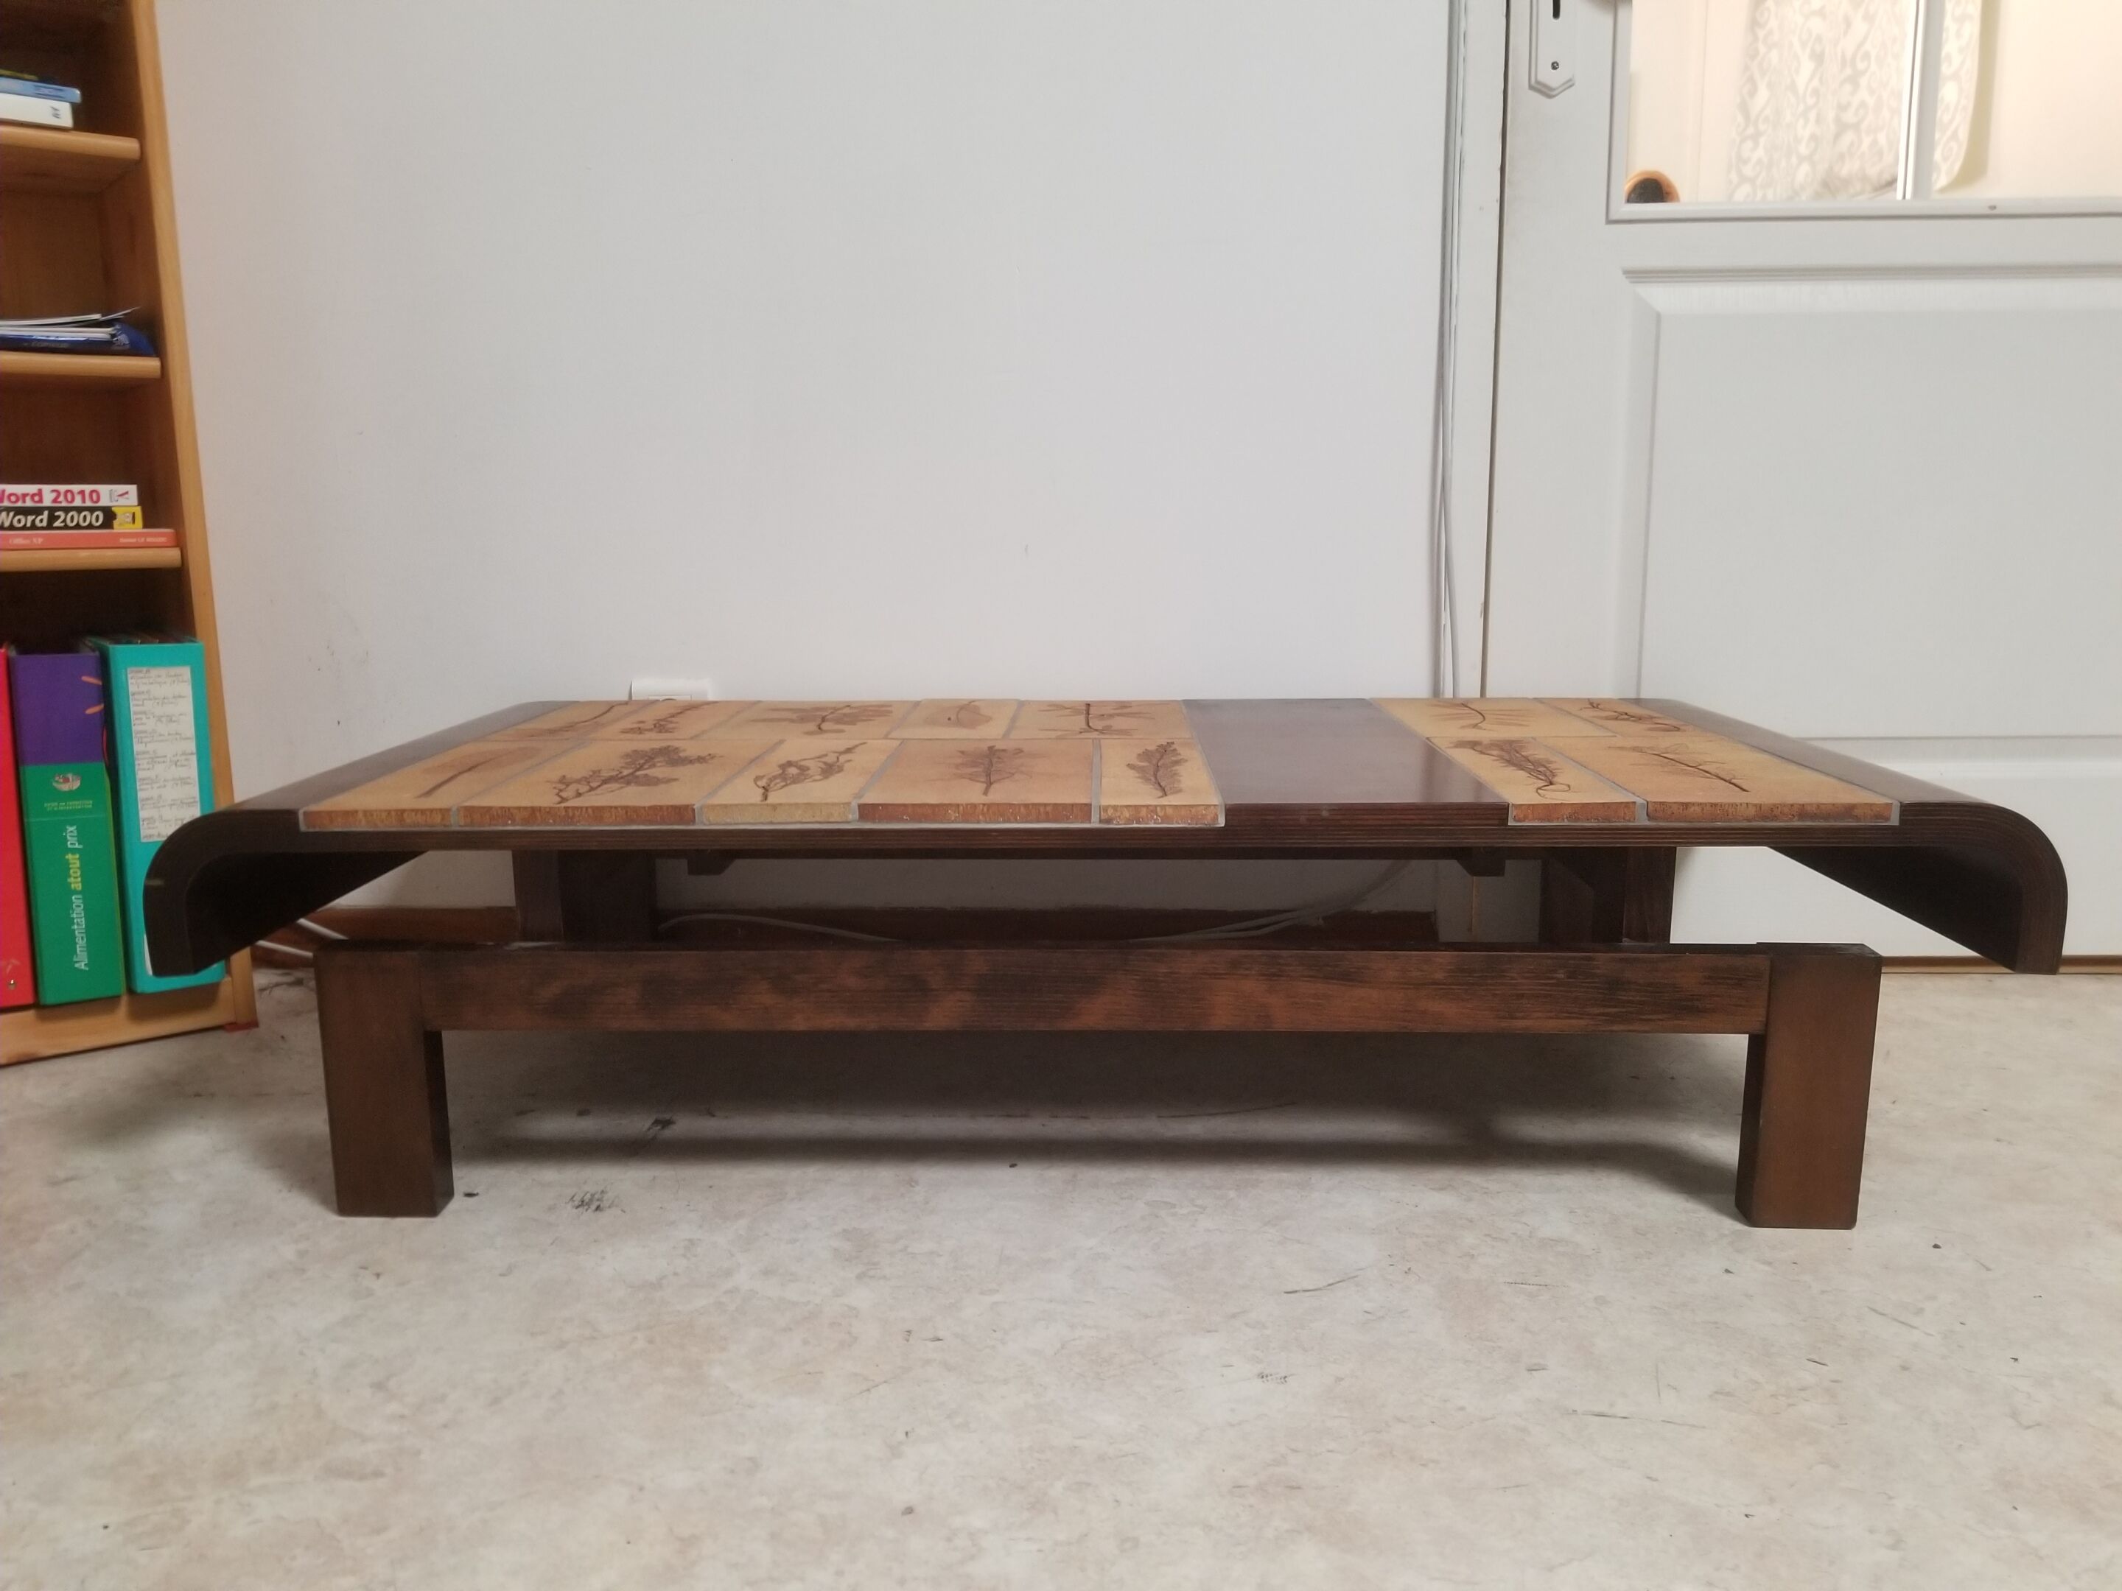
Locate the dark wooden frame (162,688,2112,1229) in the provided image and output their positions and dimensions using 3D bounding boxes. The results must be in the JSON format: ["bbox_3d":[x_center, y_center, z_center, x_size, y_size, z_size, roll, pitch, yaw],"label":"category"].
[{"bbox_3d":[0.027,0.101,1.381,1.299,0.298,0.588,0,10,2],"label":"dark wooden frame"}]

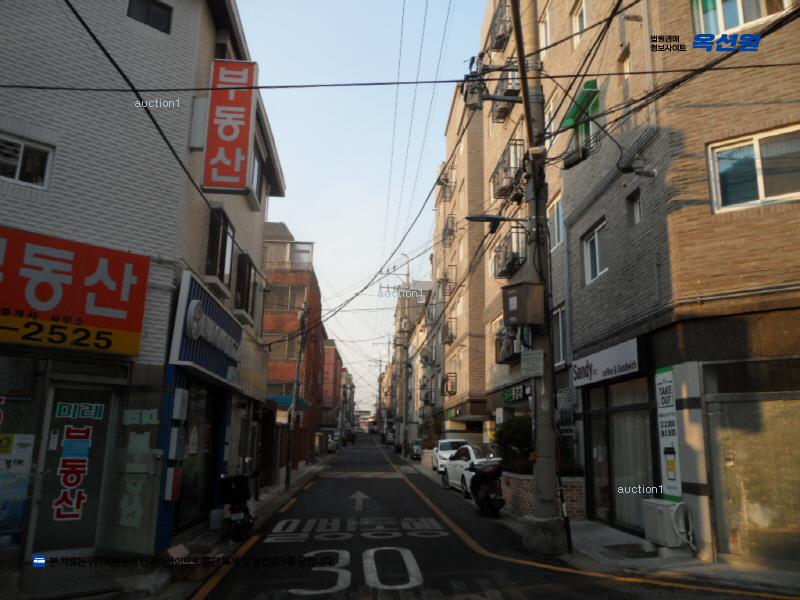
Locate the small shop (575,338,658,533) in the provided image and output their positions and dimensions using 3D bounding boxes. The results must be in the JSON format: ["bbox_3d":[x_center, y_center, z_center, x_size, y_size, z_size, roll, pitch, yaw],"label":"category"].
[{"bbox_3d":[4.579,2.559,11.644,1.500,3.250,3.650,2,-13,-3],"label":"small shop"}]

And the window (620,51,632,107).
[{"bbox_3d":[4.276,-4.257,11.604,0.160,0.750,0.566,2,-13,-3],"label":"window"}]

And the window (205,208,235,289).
[{"bbox_3d":[-3.349,-0.923,11.613,0.240,1.230,1.242,2,-13,-4],"label":"window"}]

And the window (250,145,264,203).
[{"bbox_3d":[-3.475,-3.024,14.970,0.200,1.100,1.292,2,-13,-4],"label":"window"}]

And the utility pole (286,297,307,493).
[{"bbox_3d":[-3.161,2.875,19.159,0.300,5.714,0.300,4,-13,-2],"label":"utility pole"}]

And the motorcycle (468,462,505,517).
[{"bbox_3d":[2.005,4.449,14.665,0.700,1.080,1.850,1,-13,-1],"label":"motorcycle"}]

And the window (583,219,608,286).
[{"bbox_3d":[4.118,-0.967,12.958,0.140,1.100,1.501,2,-13,-3],"label":"window"}]

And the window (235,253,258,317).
[{"bbox_3d":[-3.554,-0.297,14.363,0.240,1.230,1.272,2,-13,-4],"label":"window"}]

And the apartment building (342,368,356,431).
[{"bbox_3d":[-15.843,22.732,137.727,10.000,13.200,20.000,2,-13,-3],"label":"apartment building"}]

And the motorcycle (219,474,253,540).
[{"bbox_3d":[-2.674,3.387,10.449,0.640,1.020,1.850,4,-13,-12],"label":"motorcycle"}]

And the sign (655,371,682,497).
[{"bbox_3d":[4.009,1.983,9.380,0.060,1.930,0.580,2,-13,-3],"label":"sign"}]

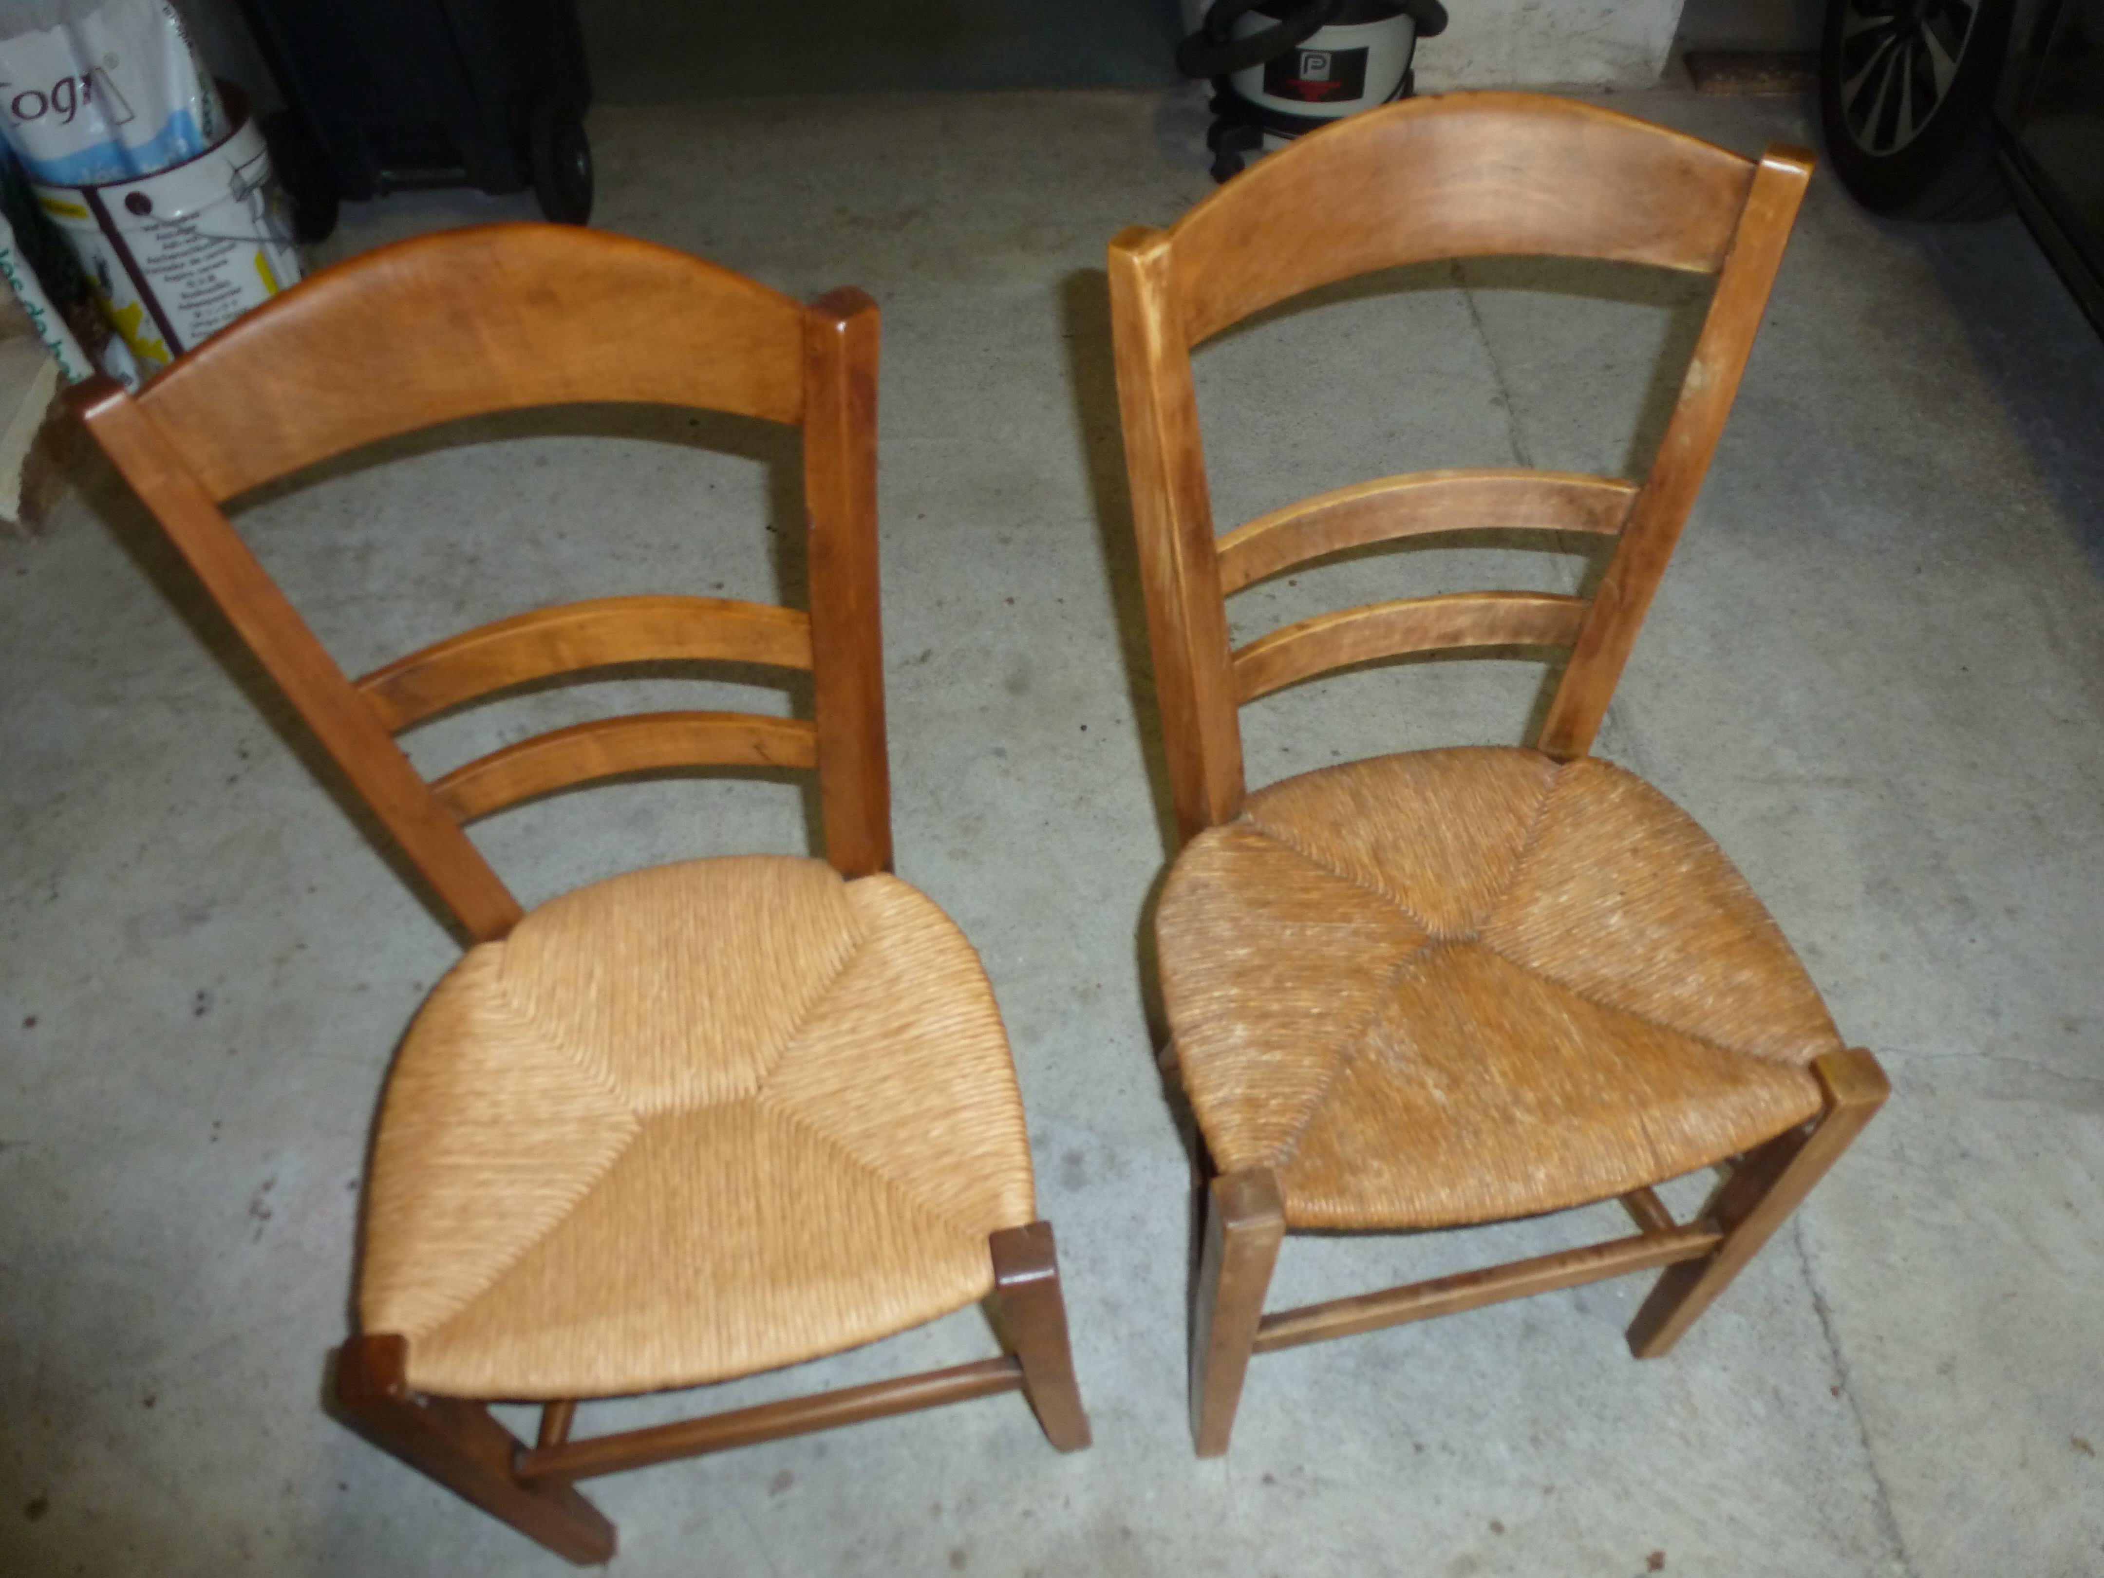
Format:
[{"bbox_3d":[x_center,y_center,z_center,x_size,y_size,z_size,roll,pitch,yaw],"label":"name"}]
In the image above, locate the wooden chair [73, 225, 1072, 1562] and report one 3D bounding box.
[{"bbox_3d":[-0.222,0.161,0.908,0.410,0.906,0.392,-10,51,-4],"label":"wooden chair"}]

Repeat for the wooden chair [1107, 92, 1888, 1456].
[{"bbox_3d":[0.256,0.077,0.953,0.410,0.897,0.404,-10,52,-5],"label":"wooden chair"}]

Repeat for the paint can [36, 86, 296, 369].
[{"bbox_3d":[-1.227,-0.783,2.090,0.310,0.333,0.310,-29,55,-18],"label":"paint can"}]

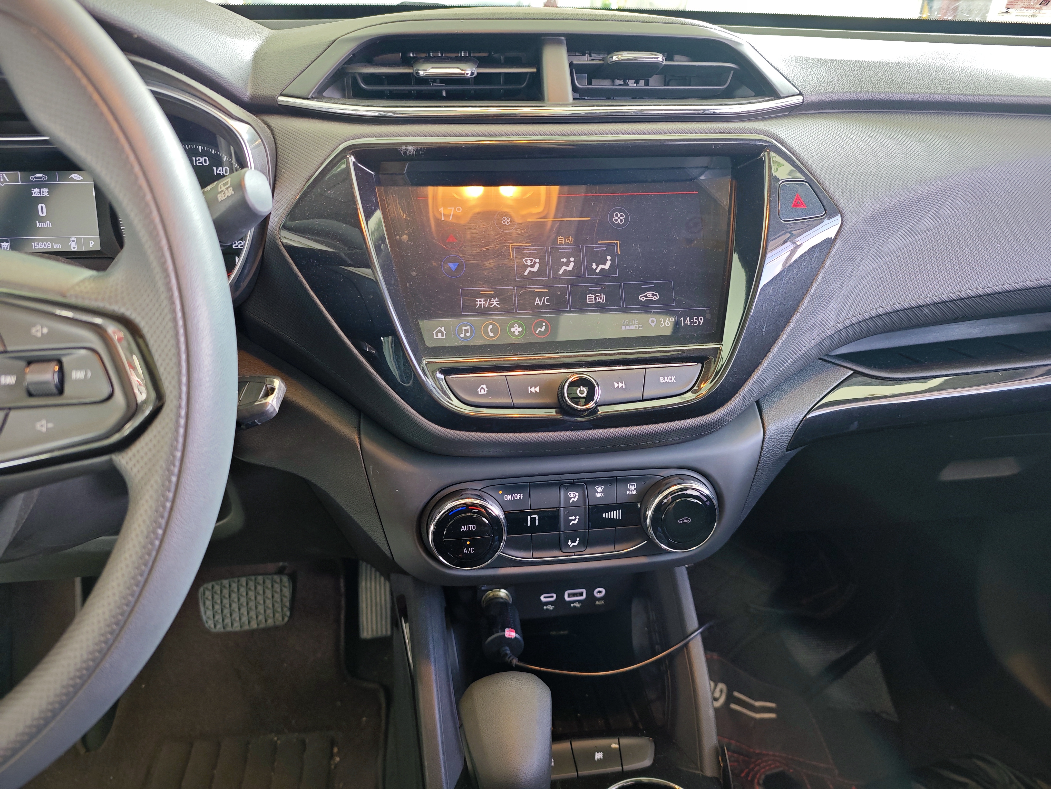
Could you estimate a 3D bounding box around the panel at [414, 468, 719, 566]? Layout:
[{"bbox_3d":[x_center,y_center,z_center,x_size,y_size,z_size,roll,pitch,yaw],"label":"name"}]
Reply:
[{"bbox_3d":[0.030,0.080,0.449,0.190,0.053,0.032,-3,5,-7],"label":"panel"}]

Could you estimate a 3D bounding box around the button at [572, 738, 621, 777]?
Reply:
[{"bbox_3d":[0.050,0.251,0.485,0.032,0.011,0.022,-3,64,-7],"label":"button"}]

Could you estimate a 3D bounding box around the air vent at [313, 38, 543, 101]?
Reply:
[{"bbox_3d":[-0.058,-0.207,0.446,0.136,0.039,0.040,-3,21,-7],"label":"air vent"}]

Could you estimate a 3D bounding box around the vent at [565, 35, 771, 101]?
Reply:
[{"bbox_3d":[0.093,-0.217,0.465,0.136,0.039,0.040,-3,21,-7],"label":"vent"}]

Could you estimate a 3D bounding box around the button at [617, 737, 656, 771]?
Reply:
[{"bbox_3d":[0.078,0.251,0.488,0.025,0.011,0.022,-3,64,-7],"label":"button"}]

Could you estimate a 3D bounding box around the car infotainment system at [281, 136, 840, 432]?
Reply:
[{"bbox_3d":[0.026,-0.068,0.430,0.340,0.176,0.050,-3,-1,-7],"label":"car infotainment system"}]

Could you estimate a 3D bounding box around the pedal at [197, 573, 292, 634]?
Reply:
[{"bbox_3d":[-0.322,0.238,0.800,0.102,0.058,0.022,-3,-9,-7],"label":"pedal"}]

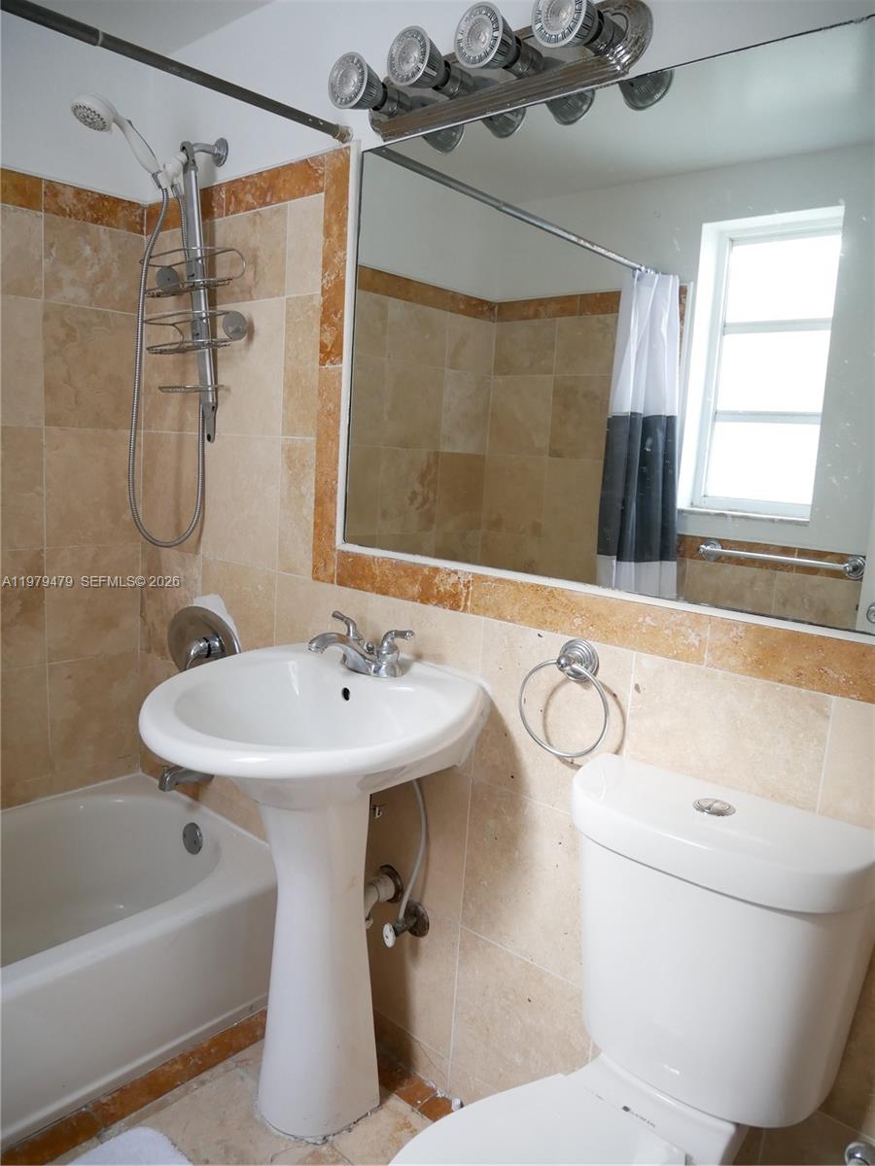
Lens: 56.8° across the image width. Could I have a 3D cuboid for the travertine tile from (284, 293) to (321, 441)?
[{"bbox_3d":[-0.293,-0.470,1.769,0.118,0.306,0.012,11,12,40],"label":"travertine tile"}]

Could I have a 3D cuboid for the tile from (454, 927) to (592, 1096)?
[{"bbox_3d":[0.157,0.851,1.537,0.301,0.306,0.012,11,12,39],"label":"tile"}]

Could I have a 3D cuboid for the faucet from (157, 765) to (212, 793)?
[{"bbox_3d":[-0.651,0.498,2.084,0.062,0.062,0.136,11,12,40],"label":"faucet"}]

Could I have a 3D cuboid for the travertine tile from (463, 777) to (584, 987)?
[{"bbox_3d":[0.175,0.544,1.478,0.304,0.304,0.010,11,11,40],"label":"travertine tile"}]

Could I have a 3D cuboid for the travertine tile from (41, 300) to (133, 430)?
[{"bbox_3d":[-0.897,-0.554,2.114,0.252,0.306,0.012,-5,13,-44],"label":"travertine tile"}]

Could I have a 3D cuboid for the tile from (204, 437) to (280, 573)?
[{"bbox_3d":[-0.474,-0.198,1.955,0.312,0.309,0.012,11,12,40],"label":"tile"}]

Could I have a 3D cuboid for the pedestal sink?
[{"bbox_3d":[-0.276,0.611,1.523,0.560,0.883,0.530,11,12,39],"label":"pedestal sink"}]

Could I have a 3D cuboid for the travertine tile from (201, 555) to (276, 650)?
[{"bbox_3d":[-0.496,0.107,2.016,0.304,0.307,0.010,11,11,40],"label":"travertine tile"}]

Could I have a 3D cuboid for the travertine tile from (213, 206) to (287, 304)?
[{"bbox_3d":[-0.445,-0.754,1.884,0.304,0.200,0.010,11,11,40],"label":"travertine tile"}]

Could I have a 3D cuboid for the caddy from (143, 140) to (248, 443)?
[{"bbox_3d":[-0.570,-0.672,1.894,0.260,0.677,0.130,11,12,40],"label":"caddy"}]

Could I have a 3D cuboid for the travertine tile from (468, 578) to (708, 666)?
[{"bbox_3d":[0.237,0.055,1.362,0.457,0.077,0.012,11,12,40],"label":"travertine tile"}]

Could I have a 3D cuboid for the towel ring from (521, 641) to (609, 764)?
[{"bbox_3d":[0.217,0.192,1.357,0.170,0.190,0.062,11,11,40],"label":"towel ring"}]

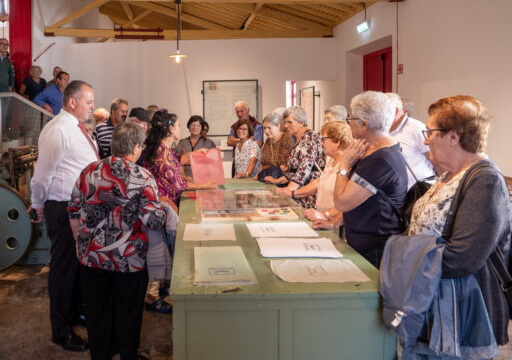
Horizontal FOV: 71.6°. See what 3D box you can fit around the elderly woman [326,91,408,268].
[{"bbox_3d":[0.570,0.357,1.800,0.400,1.610,0.460,2,7,18],"label":"elderly woman"}]

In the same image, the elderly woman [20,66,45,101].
[{"bbox_3d":[-3.573,-1.052,5.700,0.460,1.550,0.320,-6,9,-38],"label":"elderly woman"}]

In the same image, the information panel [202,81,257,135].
[{"bbox_3d":[-0.417,-1.168,5.800,0.900,0.900,0.050,0,7,0],"label":"information panel"}]

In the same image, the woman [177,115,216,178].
[{"bbox_3d":[-0.649,0.071,3.870,0.460,1.530,0.340,0,7,0],"label":"woman"}]

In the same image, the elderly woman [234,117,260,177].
[{"bbox_3d":[-0.089,0.110,3.720,0.420,1.490,0.330,3,8,24],"label":"elderly woman"}]

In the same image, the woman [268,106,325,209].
[{"bbox_3d":[0.353,0.199,2.880,0.430,1.560,0.450,-4,8,-30],"label":"woman"}]

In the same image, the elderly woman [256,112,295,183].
[{"bbox_3d":[0.193,0.146,3.350,0.470,1.540,0.380,5,9,37],"label":"elderly woman"}]

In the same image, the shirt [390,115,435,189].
[{"bbox_3d":[0.948,-0.086,2.250,0.360,0.660,0.480,1,7,12],"label":"shirt"}]

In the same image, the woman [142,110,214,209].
[{"bbox_3d":[-0.608,0.236,2.750,0.500,1.570,0.500,-1,7,-6],"label":"woman"}]

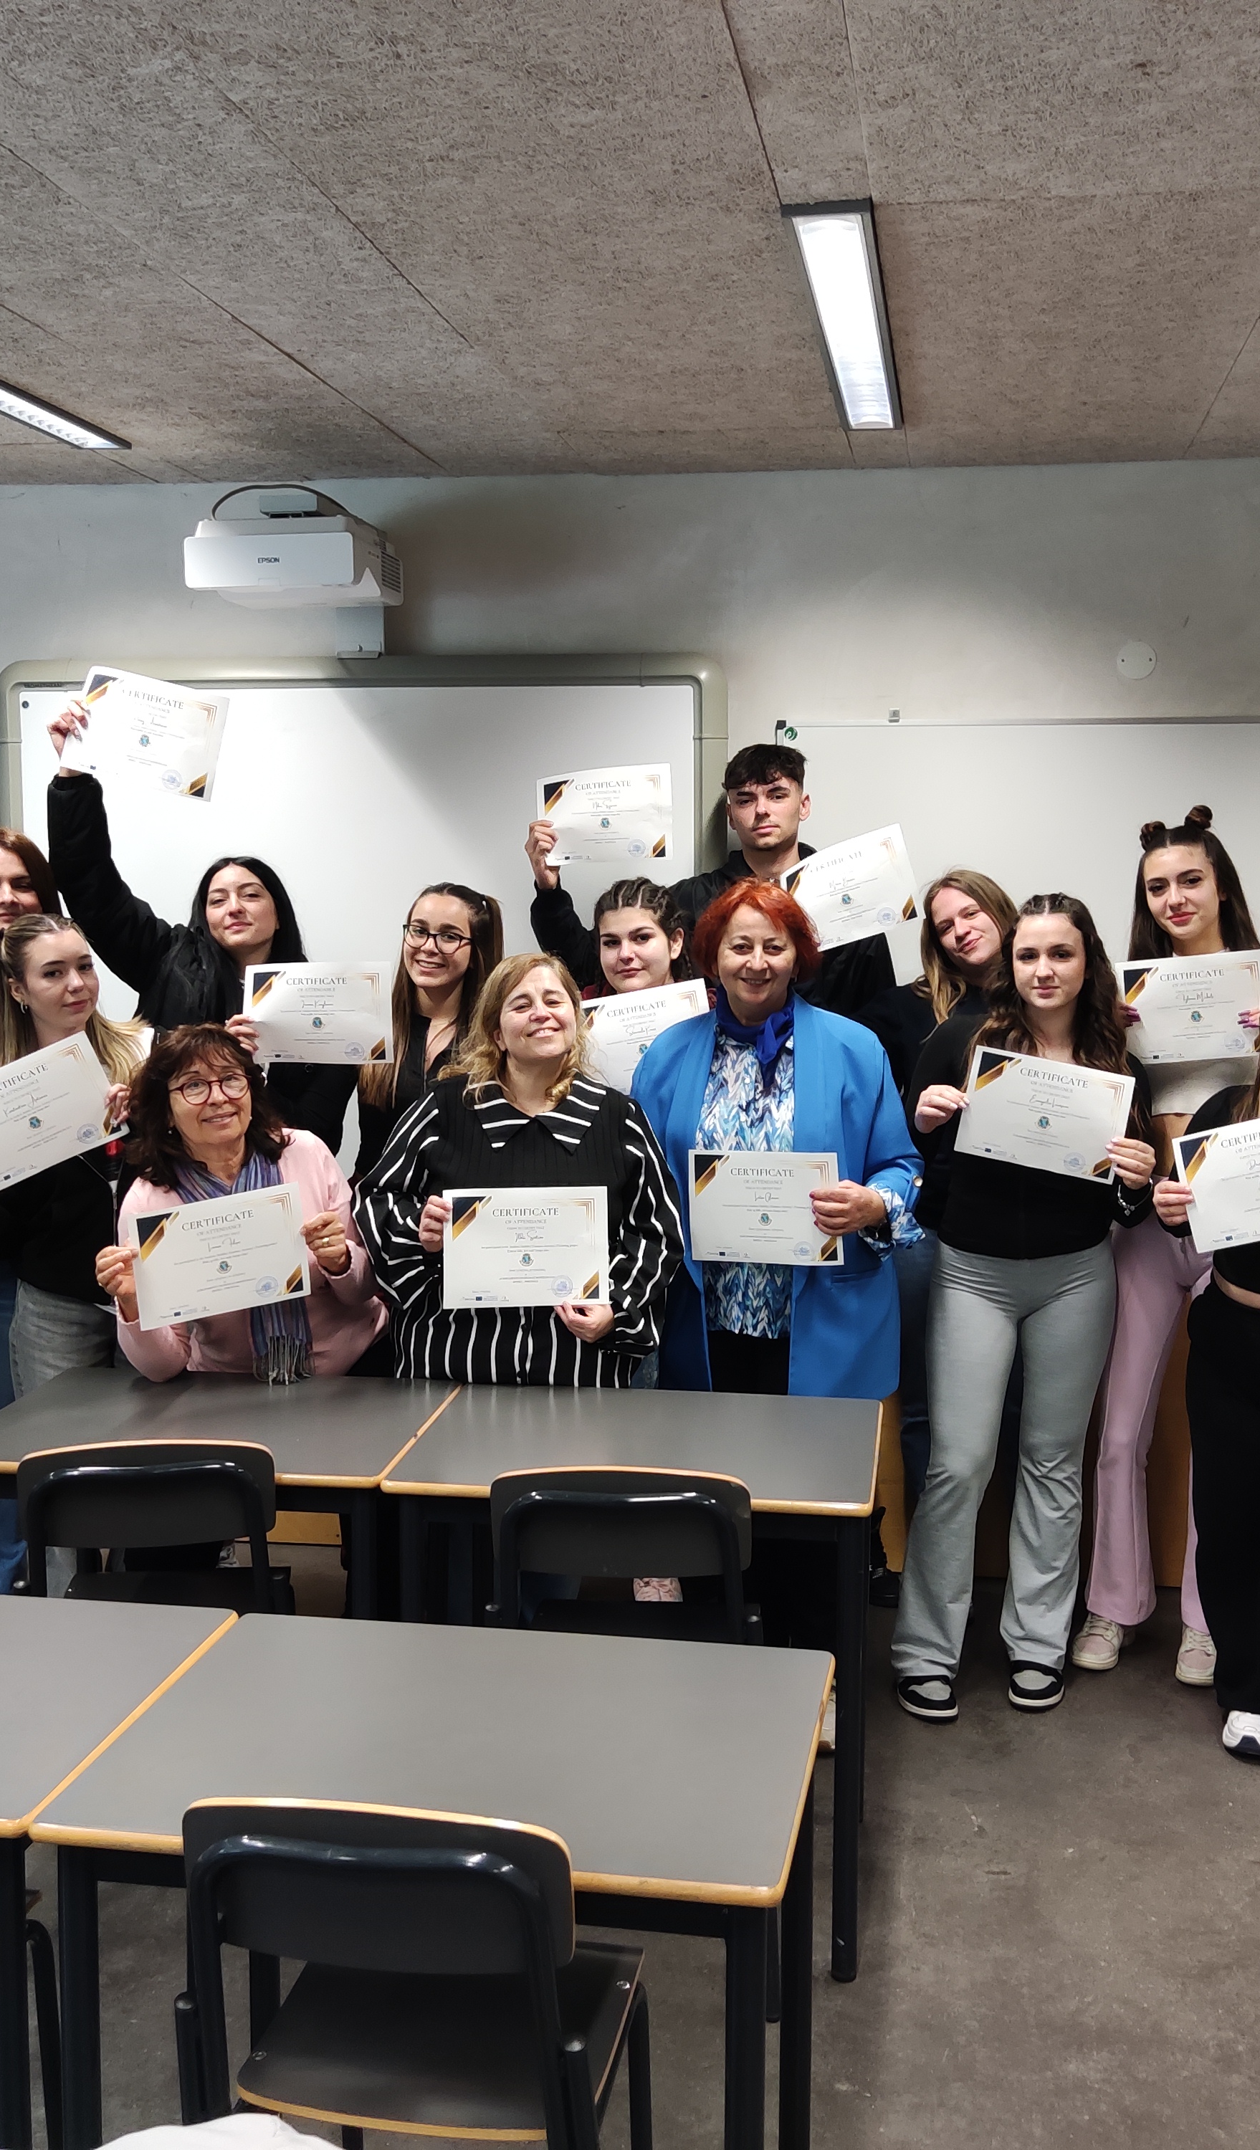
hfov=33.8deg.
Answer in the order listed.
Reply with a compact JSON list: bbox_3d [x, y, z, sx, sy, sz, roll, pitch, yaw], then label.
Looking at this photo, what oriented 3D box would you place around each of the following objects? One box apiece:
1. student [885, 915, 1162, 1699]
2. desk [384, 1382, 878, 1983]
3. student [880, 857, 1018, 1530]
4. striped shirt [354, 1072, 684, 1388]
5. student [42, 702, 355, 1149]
[{"bbox_3d":[0.761,0.461,4.049,0.500,1.612,0.440,1,6,8],"label":"student"},{"bbox_3d":[0.031,0.966,3.405,0.741,0.740,0.581,1,6,8],"label":"desk"},{"bbox_3d":[0.705,0.375,4.463,0.480,1.630,0.360,1,5,6],"label":"student"},{"bbox_3d":[-0.207,0.324,3.863,0.570,0.660,0.360,1,6,6],"label":"striped shirt"},{"bbox_3d":[-0.928,0.201,4.468,0.680,1.960,0.520,0,5,-6],"label":"student"}]

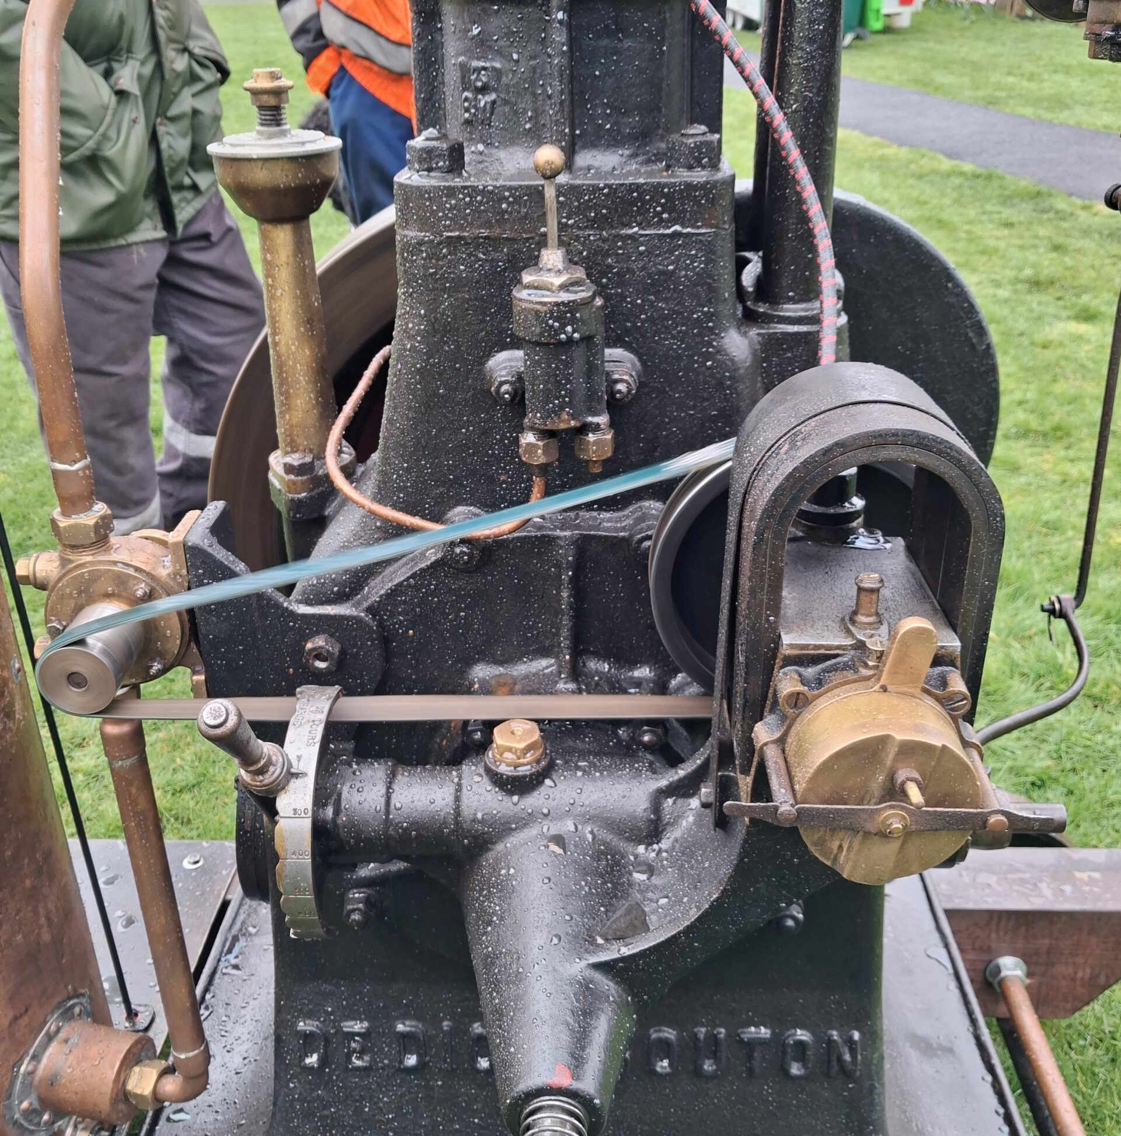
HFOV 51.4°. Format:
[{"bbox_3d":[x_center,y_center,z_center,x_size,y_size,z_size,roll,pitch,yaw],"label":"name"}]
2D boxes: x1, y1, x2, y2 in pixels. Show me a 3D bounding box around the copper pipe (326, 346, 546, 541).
[{"bbox_3d":[-0.071,-0.092,0.754,0.136,0.066,0.228,0,29,1],"label":"copper pipe"}]

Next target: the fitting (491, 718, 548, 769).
[{"bbox_3d":[-0.021,0.087,0.586,0.028,0.012,0.028,0,29,0],"label":"fitting"}]

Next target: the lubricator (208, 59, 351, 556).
[{"bbox_3d":[-0.166,-0.151,0.727,0.081,0.296,0.081,0,29,1],"label":"lubricator"}]

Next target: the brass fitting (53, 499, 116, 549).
[{"bbox_3d":[-0.274,-0.028,0.664,0.035,0.018,0.032,0,29,0],"label":"brass fitting"}]

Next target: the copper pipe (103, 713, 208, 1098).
[{"bbox_3d":[-0.280,0.238,0.799,0.049,0.348,0.030,-4,29,-7],"label":"copper pipe"}]

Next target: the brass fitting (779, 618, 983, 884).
[{"bbox_3d":[0.124,0.072,0.457,0.075,0.111,0.044,0,29,1],"label":"brass fitting"}]

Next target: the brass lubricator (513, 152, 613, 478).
[{"bbox_3d":[0.002,-0.131,0.621,0.055,0.180,0.049,0,29,1],"label":"brass lubricator"}]

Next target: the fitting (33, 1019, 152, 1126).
[{"bbox_3d":[-0.356,0.379,0.883,0.068,0.061,0.061,5,29,9],"label":"fitting"}]

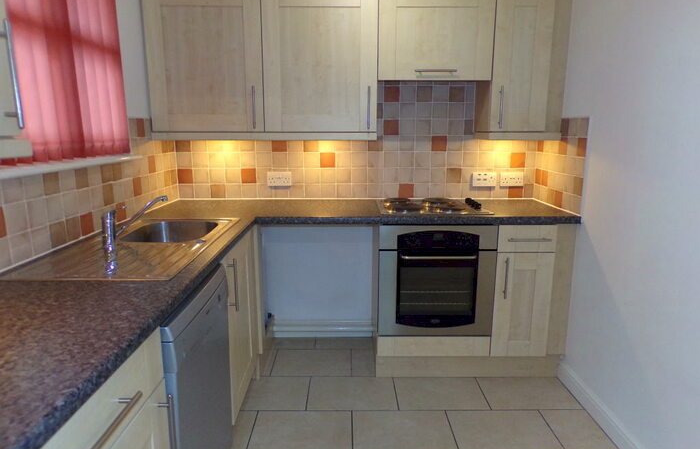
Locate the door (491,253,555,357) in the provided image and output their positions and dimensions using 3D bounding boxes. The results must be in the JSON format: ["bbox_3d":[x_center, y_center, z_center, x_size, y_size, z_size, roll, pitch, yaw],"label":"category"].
[{"bbox_3d":[0.895,0.421,2.528,0.294,0.566,0.024,0,11,0],"label":"door"}]

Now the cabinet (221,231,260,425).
[{"bbox_3d":[-0.768,0.427,2.212,0.580,0.740,0.655,0,11,0],"label":"cabinet"}]

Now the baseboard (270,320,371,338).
[{"bbox_3d":[-0.178,0.686,3.188,0.665,0.113,0.025,0,11,0],"label":"baseboard"}]

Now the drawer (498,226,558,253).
[{"bbox_3d":[0.899,0.034,2.661,0.296,0.140,0.470,0,11,0],"label":"drawer"}]

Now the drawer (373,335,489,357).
[{"bbox_3d":[0.449,0.605,2.789,0.597,0.116,0.440,0,11,0],"label":"drawer"}]

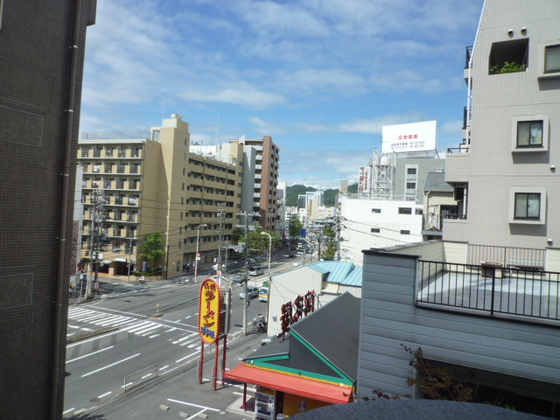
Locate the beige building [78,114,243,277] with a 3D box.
[{"bbox_3d":[-24.110,-2.674,89.650,18.500,30.600,32.500,2,-1,24],"label":"beige building"}]

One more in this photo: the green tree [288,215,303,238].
[{"bbox_3d":[4.853,8.414,137.864,4.800,12.600,4.800,3,-1,8],"label":"green tree"}]

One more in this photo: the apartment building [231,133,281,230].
[{"bbox_3d":[-7.235,-3.797,127.525,13.300,36.000,12.000,2,-1,14],"label":"apartment building"}]

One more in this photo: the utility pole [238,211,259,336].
[{"bbox_3d":[-3.114,6.426,40.766,2.100,12.500,0.900,2,-1,25],"label":"utility pole"}]

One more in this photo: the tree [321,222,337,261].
[{"bbox_3d":[8.707,7.675,71.869,3.000,11.000,3.000,2,-1,20],"label":"tree"}]

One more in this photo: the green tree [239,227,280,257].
[{"bbox_3d":[-5.746,8.918,103.837,10.200,9.000,7.500,2,-1,18],"label":"green tree"}]

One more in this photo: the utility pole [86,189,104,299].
[{"bbox_3d":[-25.113,4.592,54.971,1.700,14.600,1.200,2,-1,25],"label":"utility pole"}]

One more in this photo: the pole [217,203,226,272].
[{"bbox_3d":[-11.049,5.875,74.887,1.700,14.200,0.800,2,-1,25],"label":"pole"}]

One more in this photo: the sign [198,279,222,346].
[{"bbox_3d":[-4.798,6.972,28.000,1.700,4.600,0.350,2,-1,27],"label":"sign"}]

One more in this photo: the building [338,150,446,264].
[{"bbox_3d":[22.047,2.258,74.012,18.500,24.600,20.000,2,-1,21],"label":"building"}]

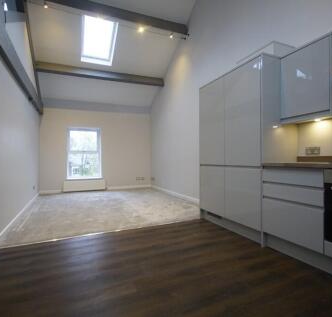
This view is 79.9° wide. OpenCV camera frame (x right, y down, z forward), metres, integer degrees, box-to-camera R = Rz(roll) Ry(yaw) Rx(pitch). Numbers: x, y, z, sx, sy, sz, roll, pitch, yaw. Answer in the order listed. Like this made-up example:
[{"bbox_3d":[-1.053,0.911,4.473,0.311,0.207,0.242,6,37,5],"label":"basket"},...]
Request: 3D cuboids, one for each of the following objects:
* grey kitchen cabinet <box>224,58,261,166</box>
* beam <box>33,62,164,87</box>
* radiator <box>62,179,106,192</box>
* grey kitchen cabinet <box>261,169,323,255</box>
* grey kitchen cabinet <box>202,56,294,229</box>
[{"bbox_3d":[0.963,-0.537,2.525,0.024,1.276,0.592,0,0,-25],"label":"grey kitchen cabinet"},{"bbox_3d":[-1.621,-2.304,5.512,3.332,0.200,0.150,-2,0,-25],"label":"beam"},{"bbox_3d":[-2.480,0.839,6.098,1.152,0.305,0.100,0,0,-25],"label":"radiator"},{"bbox_3d":[1.487,0.457,2.085,0.590,0.737,0.584,0,0,-25],"label":"grey kitchen cabinet"},{"bbox_3d":[1.114,-0.120,2.908,0.621,2.107,1.212,0,0,-25],"label":"grey kitchen cabinet"}]

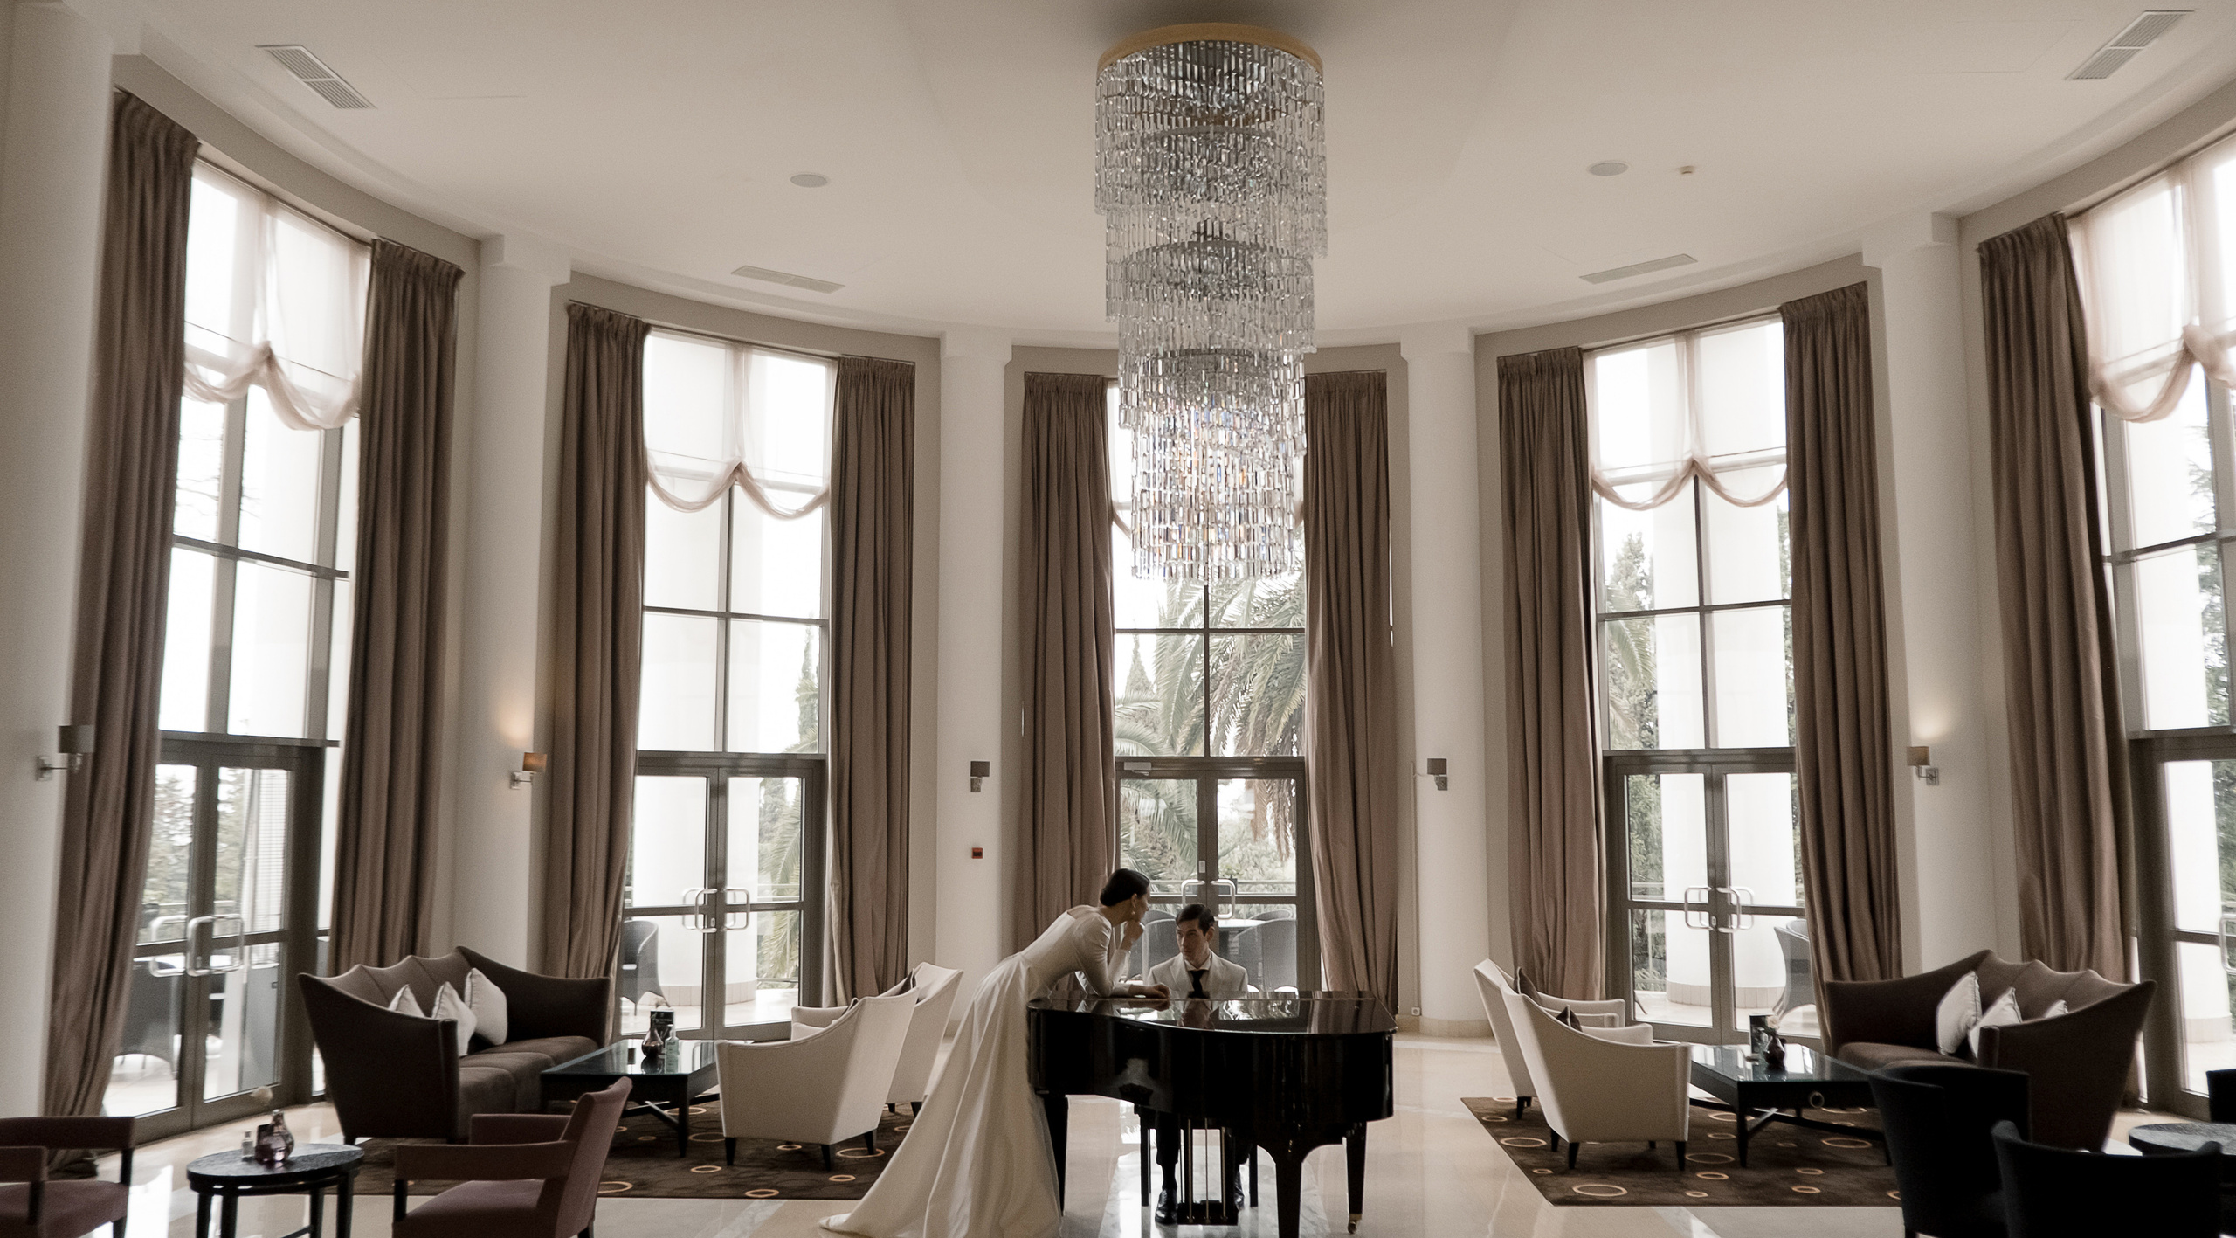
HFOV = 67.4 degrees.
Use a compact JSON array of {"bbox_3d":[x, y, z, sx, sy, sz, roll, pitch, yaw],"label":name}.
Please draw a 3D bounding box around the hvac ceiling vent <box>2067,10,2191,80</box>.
[{"bbox_3d":[5.665,-3.214,9.426,0.267,0.040,0.861,0,-7,3],"label":"hvac ceiling vent"}]

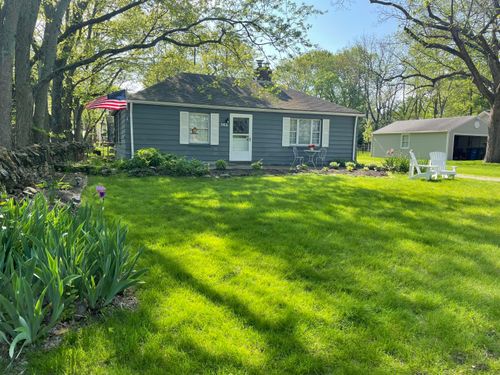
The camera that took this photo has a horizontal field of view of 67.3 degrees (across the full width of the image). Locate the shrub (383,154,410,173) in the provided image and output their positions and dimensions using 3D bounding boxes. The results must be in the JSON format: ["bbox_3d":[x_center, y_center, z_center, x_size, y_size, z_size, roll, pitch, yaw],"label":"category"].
[{"bbox_3d":[5.852,-0.979,15.000,1.000,0.700,0.920,1,6,0],"label":"shrub"}]

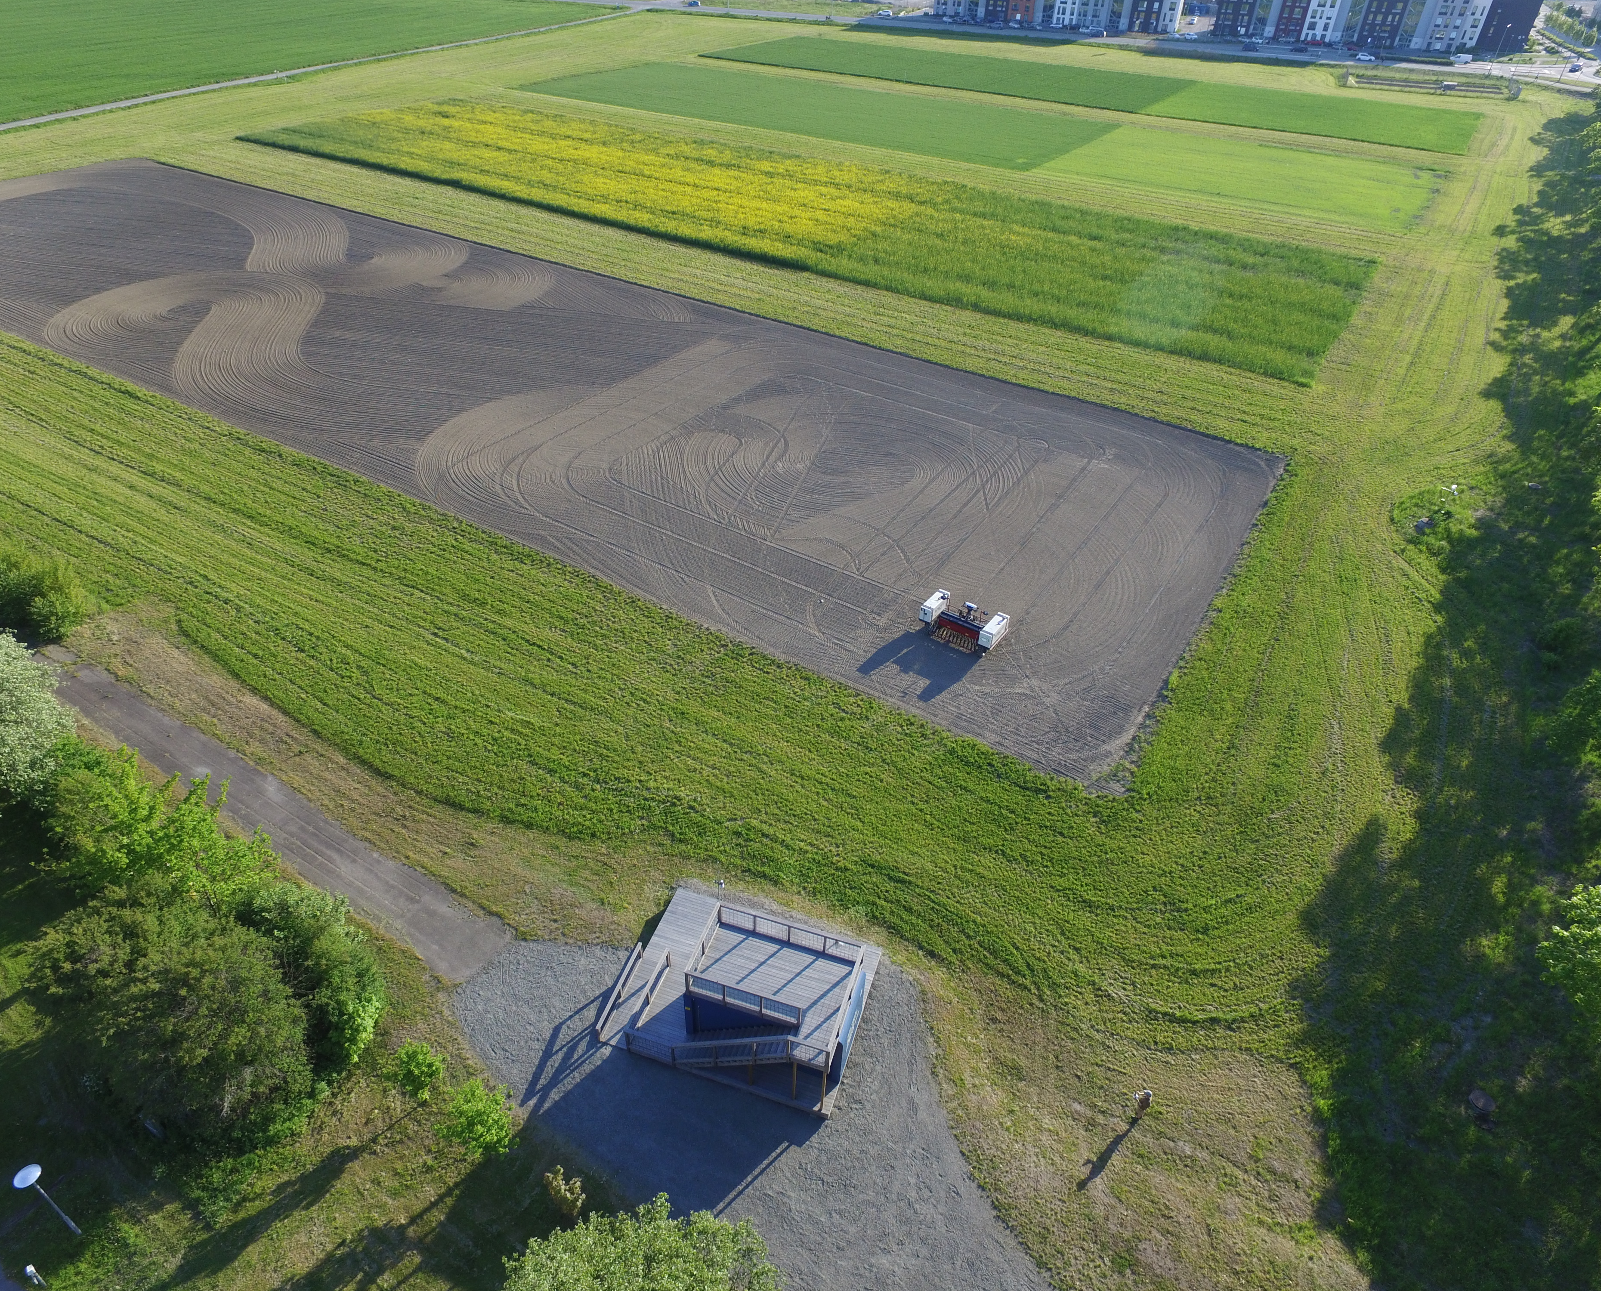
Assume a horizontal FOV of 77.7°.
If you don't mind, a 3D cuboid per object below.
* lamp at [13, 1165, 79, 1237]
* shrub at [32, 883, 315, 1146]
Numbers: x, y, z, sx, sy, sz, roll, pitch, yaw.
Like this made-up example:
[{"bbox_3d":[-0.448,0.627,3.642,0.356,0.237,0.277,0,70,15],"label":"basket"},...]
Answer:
[{"bbox_3d":[-22.947,17.314,30.577,0.780,3.850,0.780,1,37,0],"label":"lamp"},{"bbox_3d":[-21.582,12.438,34.258,8.800,7.200,8.800,1,37,0],"label":"shrub"}]

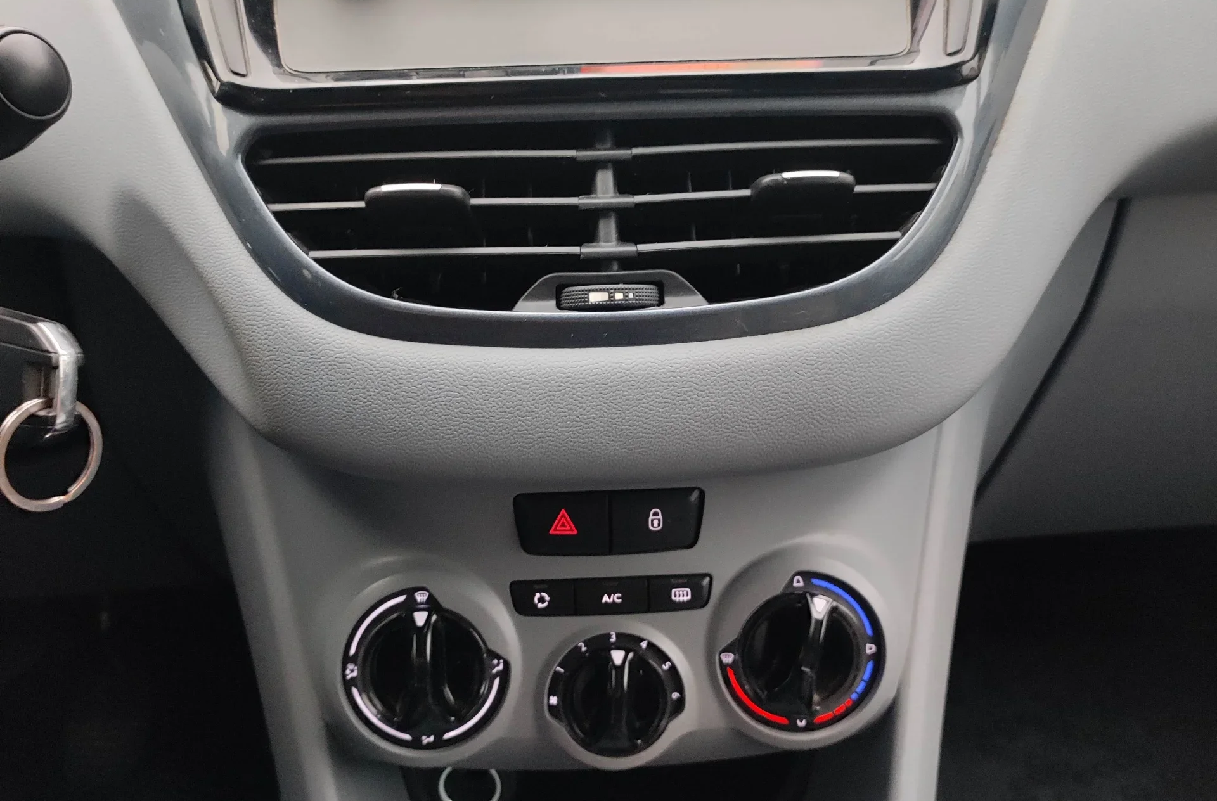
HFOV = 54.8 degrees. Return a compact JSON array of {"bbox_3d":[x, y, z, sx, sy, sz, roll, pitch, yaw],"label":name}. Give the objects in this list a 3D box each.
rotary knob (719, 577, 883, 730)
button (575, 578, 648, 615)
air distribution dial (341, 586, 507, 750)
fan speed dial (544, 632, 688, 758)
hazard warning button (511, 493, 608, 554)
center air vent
[{"bbox_3d":[0.067,0.089,0.399,0.056,0.055,0.022,-2,6,-1],"label":"rotary knob"},{"bbox_3d":[0.001,0.067,0.407,0.025,0.012,0.008,-2,6,-1],"label":"button"},{"bbox_3d":[-0.063,0.093,0.396,0.054,0.055,0.022,-2,6,-1],"label":"air distribution dial"},{"bbox_3d":[0.003,0.103,0.398,0.046,0.043,0.022,-2,6,-1],"label":"fan speed dial"},{"bbox_3d":[-0.016,0.042,0.403,0.032,0.021,0.010,-2,6,-1],"label":"hazard warning button"},{"bbox_3d":[-0.001,-0.057,0.359,0.208,0.053,0.040,-2,6,-1],"label":"center air vent"}]

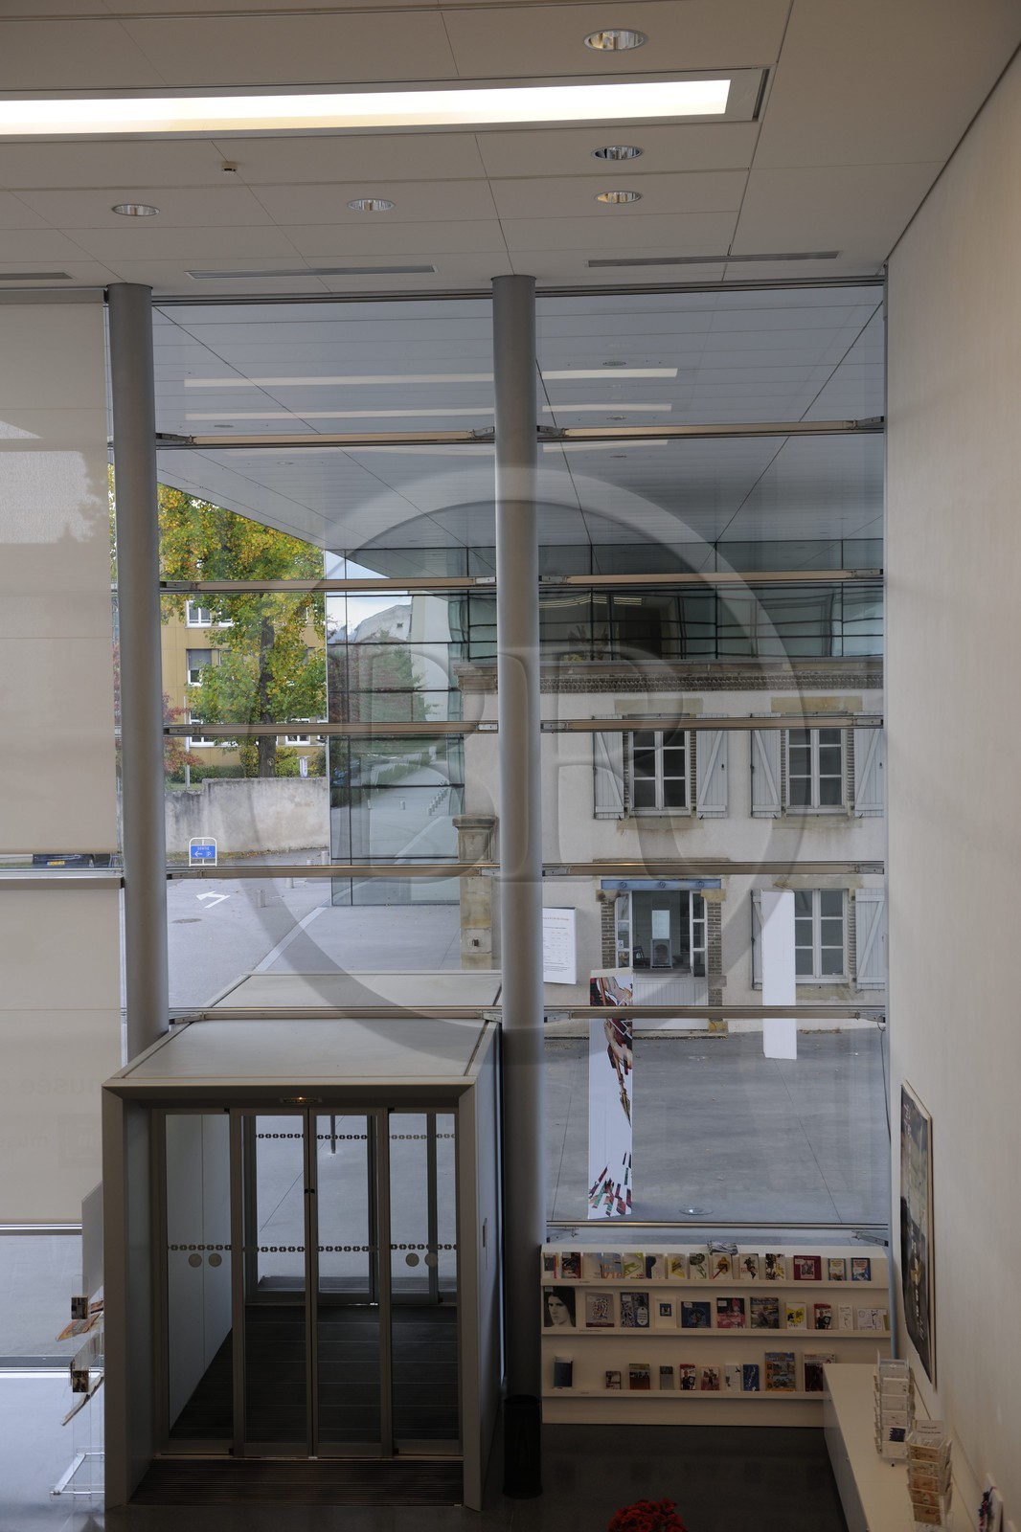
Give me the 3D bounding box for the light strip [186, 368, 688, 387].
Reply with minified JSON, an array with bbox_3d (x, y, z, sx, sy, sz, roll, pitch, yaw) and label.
[{"bbox_3d":[-0.829,-3.957,19.537,5.050,0.060,0.563,-1,3,4],"label":"light strip"}]

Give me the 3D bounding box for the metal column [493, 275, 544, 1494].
[{"bbox_3d":[0.065,0.829,13.526,0.285,8.474,0.285,-1,3,4],"label":"metal column"}]

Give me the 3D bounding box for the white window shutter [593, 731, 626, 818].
[{"bbox_3d":[1.560,0.039,30.167,0.499,1.624,0.050,-1,3,4],"label":"white window shutter"}]

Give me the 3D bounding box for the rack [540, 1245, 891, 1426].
[{"bbox_3d":[1.538,4.281,14.391,2.593,1.272,0.445,-1,3,4],"label":"rack"}]

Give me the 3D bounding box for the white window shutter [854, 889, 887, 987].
[{"bbox_3d":[5.519,2.647,29.241,0.470,1.548,0.050,-1,3,4],"label":"white window shutter"}]

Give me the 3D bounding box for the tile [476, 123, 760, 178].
[{"bbox_3d":[0.622,-3.553,11.027,1.571,0.030,0.980,-1,3,3],"label":"tile"}]

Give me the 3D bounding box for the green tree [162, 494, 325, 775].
[{"bbox_3d":[-10.438,-6.398,75.560,10.000,14.000,10.000,-1,3,4],"label":"green tree"}]

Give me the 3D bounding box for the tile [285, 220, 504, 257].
[{"bbox_3d":[-0.783,-3.644,13.195,1.476,0.030,0.998,-1,3,3],"label":"tile"}]

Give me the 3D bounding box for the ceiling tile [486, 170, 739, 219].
[{"bbox_3d":[0.684,-3.606,12.064,1.571,0.030,1.063,-1,3,3],"label":"ceiling tile"}]

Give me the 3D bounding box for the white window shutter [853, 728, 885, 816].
[{"bbox_3d":[5.755,0.000,30.702,0.504,1.686,0.050,-1,3,3],"label":"white window shutter"}]

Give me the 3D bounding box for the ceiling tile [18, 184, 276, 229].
[{"bbox_3d":[-2.340,-3.599,12.306,1.503,0.025,1.070,-1,3,4],"label":"ceiling tile"}]

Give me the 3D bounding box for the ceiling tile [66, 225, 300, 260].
[{"bbox_3d":[-2.275,-3.652,13.367,1.503,0.025,1.058,-1,3,4],"label":"ceiling tile"}]

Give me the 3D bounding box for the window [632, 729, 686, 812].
[{"bbox_3d":[2.357,0.001,30.307,0.925,1.556,0.120,-1,3,4],"label":"window"}]

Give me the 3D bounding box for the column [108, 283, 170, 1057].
[{"bbox_3d":[-2.896,0.633,15.071,0.327,8.649,0.327,-1,3,3],"label":"column"}]

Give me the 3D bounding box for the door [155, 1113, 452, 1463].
[{"bbox_3d":[-1.444,3.699,13.673,2.190,2.576,0.100,-1,3,4],"label":"door"}]

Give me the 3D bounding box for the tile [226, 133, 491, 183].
[{"bbox_3d":[-0.901,-3.540,11.152,1.479,0.030,0.974,-1,3,3],"label":"tile"}]

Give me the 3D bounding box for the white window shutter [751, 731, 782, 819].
[{"bbox_3d":[4.000,0.015,30.017,0.494,1.625,0.050,-1,3,4],"label":"white window shutter"}]

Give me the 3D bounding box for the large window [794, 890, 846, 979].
[{"bbox_3d":[4.712,2.611,29.439,0.930,1.468,0.100,-1,3,4],"label":"large window"}]

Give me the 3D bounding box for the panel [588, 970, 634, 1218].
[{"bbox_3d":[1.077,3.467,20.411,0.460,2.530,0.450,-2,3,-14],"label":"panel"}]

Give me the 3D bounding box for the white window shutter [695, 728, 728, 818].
[{"bbox_3d":[3.087,0.006,29.260,0.462,1.605,0.050,-1,3,4],"label":"white window shutter"}]

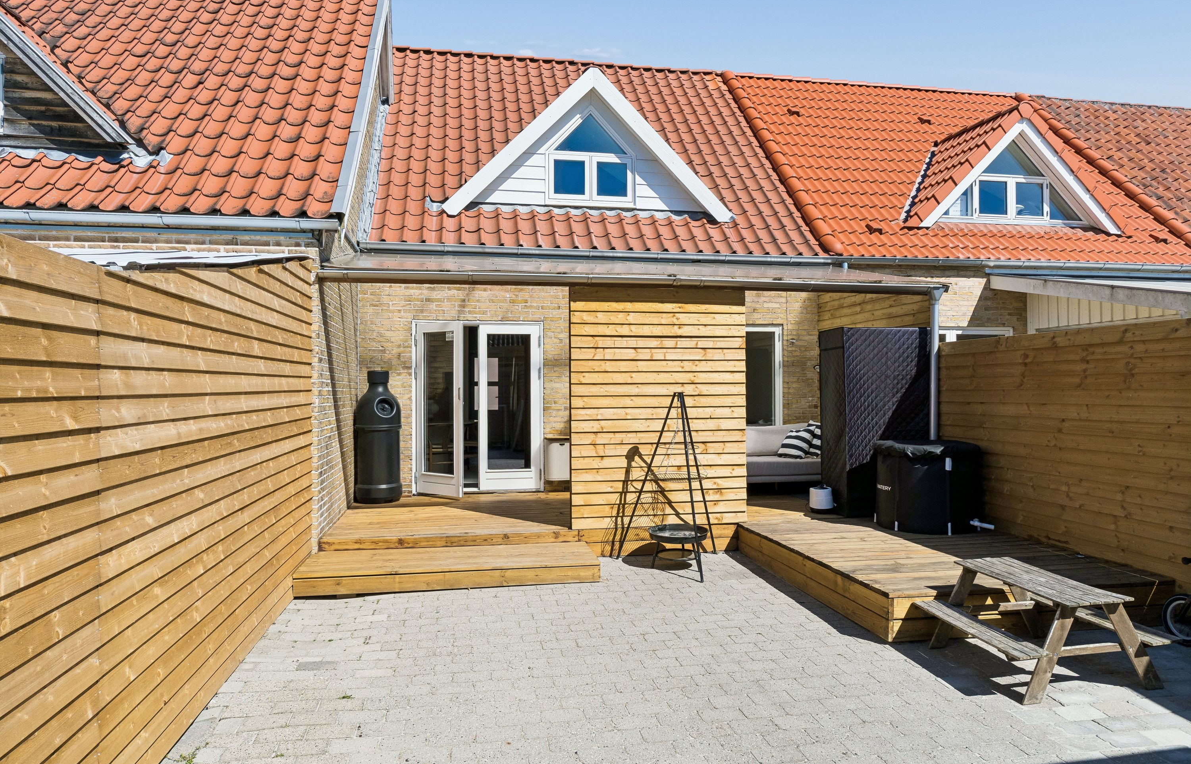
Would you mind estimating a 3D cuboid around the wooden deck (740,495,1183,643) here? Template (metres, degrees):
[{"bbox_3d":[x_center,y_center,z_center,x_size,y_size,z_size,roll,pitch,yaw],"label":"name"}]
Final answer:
[{"bbox_3d":[2.300,1.424,7.156,2.010,0.281,4.560,0,0,-11],"label":"wooden deck"}]

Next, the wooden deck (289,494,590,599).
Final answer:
[{"bbox_3d":[-1.390,1.425,7.505,2.270,0.266,3.230,0,0,-11],"label":"wooden deck"}]

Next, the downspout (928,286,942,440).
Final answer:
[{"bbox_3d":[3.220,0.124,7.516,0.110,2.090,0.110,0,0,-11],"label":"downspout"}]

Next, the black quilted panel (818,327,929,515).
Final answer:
[{"bbox_3d":[2.769,0.384,7.964,0.890,1.810,0.700,0,0,-7],"label":"black quilted panel"}]

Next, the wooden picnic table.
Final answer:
[{"bbox_3d":[2.487,1.333,4.379,0.980,0.485,0.980,0,0,-8],"label":"wooden picnic table"}]

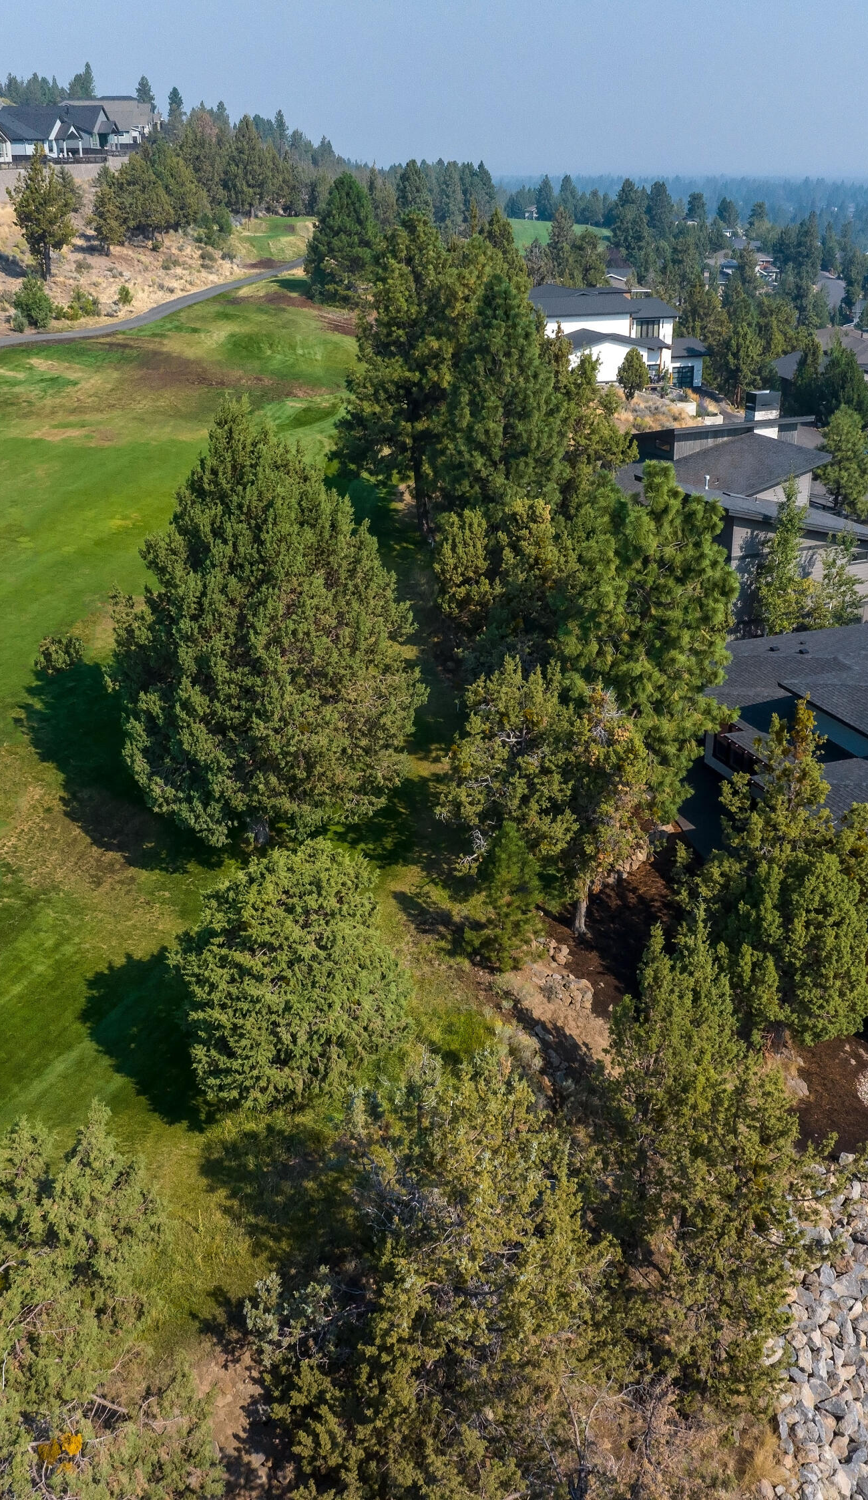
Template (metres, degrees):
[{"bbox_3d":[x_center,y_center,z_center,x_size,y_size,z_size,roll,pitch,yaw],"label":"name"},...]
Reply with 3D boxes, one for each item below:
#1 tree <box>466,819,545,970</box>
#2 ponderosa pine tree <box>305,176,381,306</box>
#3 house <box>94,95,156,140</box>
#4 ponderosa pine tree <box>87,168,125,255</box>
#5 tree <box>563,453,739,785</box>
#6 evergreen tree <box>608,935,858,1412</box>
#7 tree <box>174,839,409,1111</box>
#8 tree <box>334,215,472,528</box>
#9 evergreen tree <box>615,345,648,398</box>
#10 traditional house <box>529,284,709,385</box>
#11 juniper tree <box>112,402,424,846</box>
[{"bbox_3d":[2.330,4.780,45.770,2.580,5.480,2.580,1,22,3],"label":"tree"},{"bbox_3d":[-10.870,-59.940,163.120,9.010,14.510,9.010,-1,22,-3],"label":"ponderosa pine tree"},{"bbox_3d":[-55.555,-106.330,234.191,14.000,7.000,14.000,4,23,9],"label":"house"},{"bbox_3d":[-34.415,-57.138,147.405,3.900,8.300,3.900,-4,23,-9],"label":"ponderosa pine tree"},{"bbox_3d":[8.430,-3.730,53.560,6.580,14.880,6.580,4,23,9],"label":"tree"},{"bbox_3d":[7.167,10.167,37.043,5.600,12.700,5.600,-5,23,-12],"label":"evergreen tree"},{"bbox_3d":[-3.520,5.162,35.392,5.900,5.900,5.900,0,23,0],"label":"tree"},{"bbox_3d":[-1.724,-21.235,80.502,8.200,18.570,8.200,0,22,0],"label":"tree"},{"bbox_3d":[19.450,-37.087,136.521,3.300,4.950,3.300,0,23,0],"label":"evergreen tree"},{"bbox_3d":[19.044,-44.348,148.323,18.000,9.300,13.000,-2,23,-6],"label":"traditional house"},{"bbox_3d":[-6.190,-4.210,51.080,11.400,16.870,11.400,-3,23,-7],"label":"juniper tree"}]

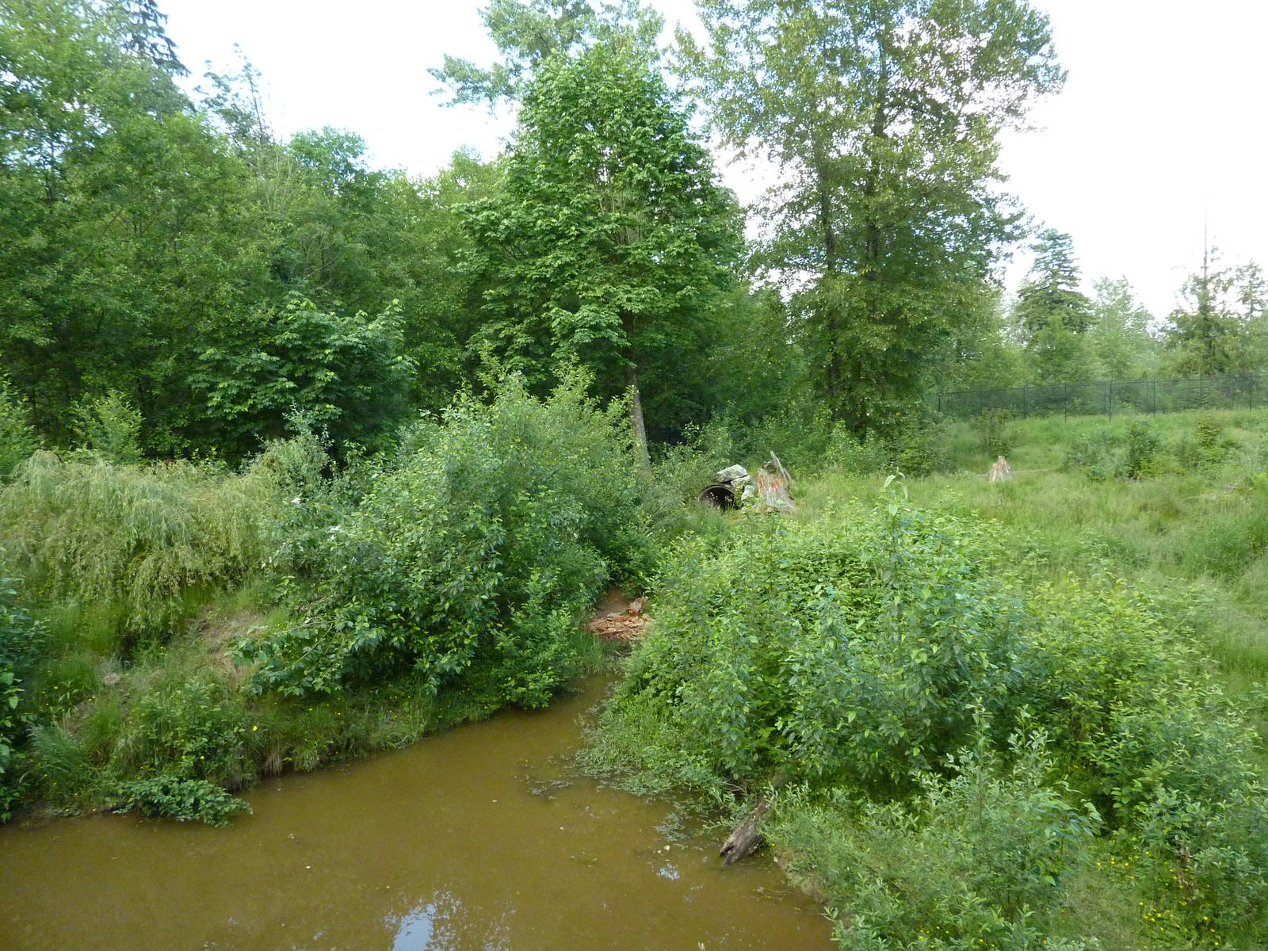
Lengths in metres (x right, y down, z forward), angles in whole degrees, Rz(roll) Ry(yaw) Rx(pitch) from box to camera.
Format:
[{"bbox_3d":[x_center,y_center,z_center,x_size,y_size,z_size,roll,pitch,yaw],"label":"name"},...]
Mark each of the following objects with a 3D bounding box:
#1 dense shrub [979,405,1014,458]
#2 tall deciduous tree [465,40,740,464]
[{"bbox_3d":[16.639,-1.927,41.968,1.590,2.450,1.510,0,4,0],"label":"dense shrub"},{"bbox_3d":[-0.924,-6.290,27.127,7.910,12.820,7.520,0,4,0],"label":"tall deciduous tree"}]

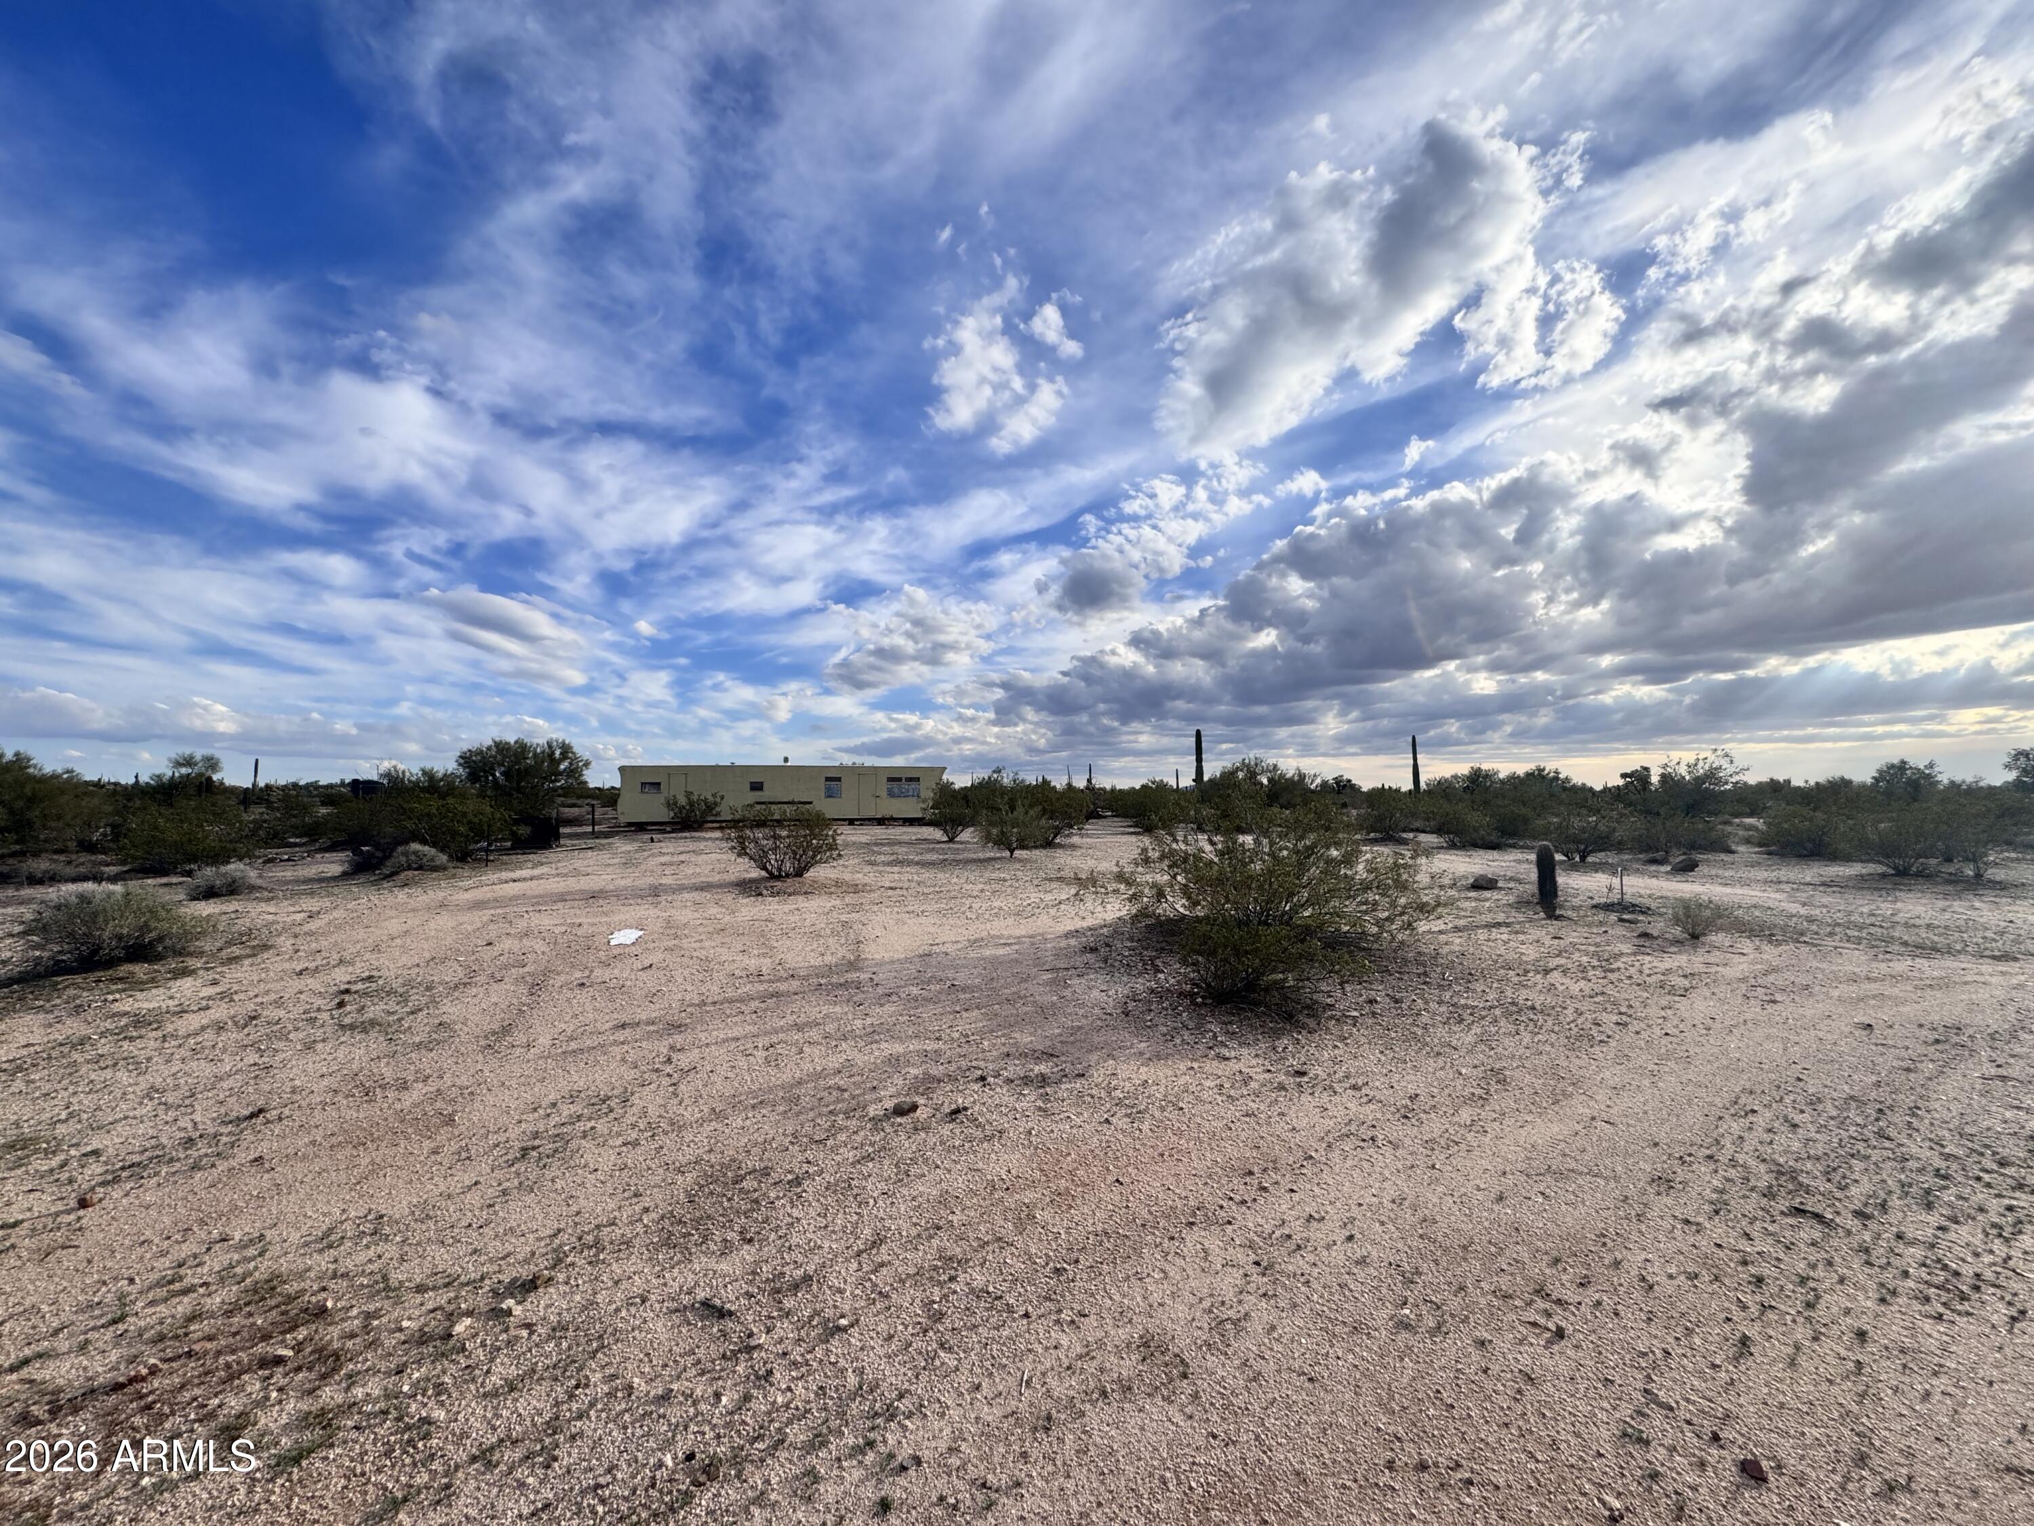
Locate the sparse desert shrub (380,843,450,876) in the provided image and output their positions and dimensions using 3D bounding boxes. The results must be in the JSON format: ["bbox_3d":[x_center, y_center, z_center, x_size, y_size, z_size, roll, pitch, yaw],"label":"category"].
[{"bbox_3d":[-11.274,1.789,15.400,1.080,0.574,1.000,1,-2,-36],"label":"sparse desert shrub"}]

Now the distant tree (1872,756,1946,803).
[{"bbox_3d":[62.795,1.588,58.000,3.345,3.737,3.445,2,-2,-43],"label":"distant tree"}]

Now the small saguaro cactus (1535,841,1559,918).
[{"bbox_3d":[6.700,1.481,10.400,0.244,0.954,0.236,-1,-2,33],"label":"small saguaro cactus"}]

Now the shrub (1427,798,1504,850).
[{"bbox_3d":[12.398,1.659,22.800,1.953,1.380,1.896,-1,-2,29],"label":"shrub"}]

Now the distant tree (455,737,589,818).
[{"bbox_3d":[-16.246,0.823,27.000,3.866,3.315,3.754,1,-2,-31],"label":"distant tree"}]

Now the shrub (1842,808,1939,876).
[{"bbox_3d":[16.573,1.480,15.600,1.250,1.243,1.300,1,-2,-43],"label":"shrub"}]

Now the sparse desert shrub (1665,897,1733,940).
[{"bbox_3d":[7.301,1.637,8.800,0.560,0.402,0.520,-1,-2,40],"label":"sparse desert shrub"}]

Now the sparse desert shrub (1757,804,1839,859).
[{"bbox_3d":[19.273,1.655,20.300,1.494,1.231,1.450,-2,-2,43],"label":"sparse desert shrub"}]

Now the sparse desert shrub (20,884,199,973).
[{"bbox_3d":[-8.445,1.501,7.650,1.050,0.712,1.120,-1,-2,42],"label":"sparse desert shrub"}]

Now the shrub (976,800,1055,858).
[{"bbox_3d":[-0.056,1.565,19.500,1.901,1.360,1.846,0,-2,0],"label":"shrub"}]

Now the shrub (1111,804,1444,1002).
[{"bbox_3d":[2.108,1.059,6.800,2.450,1.449,2.150,0,-2,17],"label":"shrub"}]

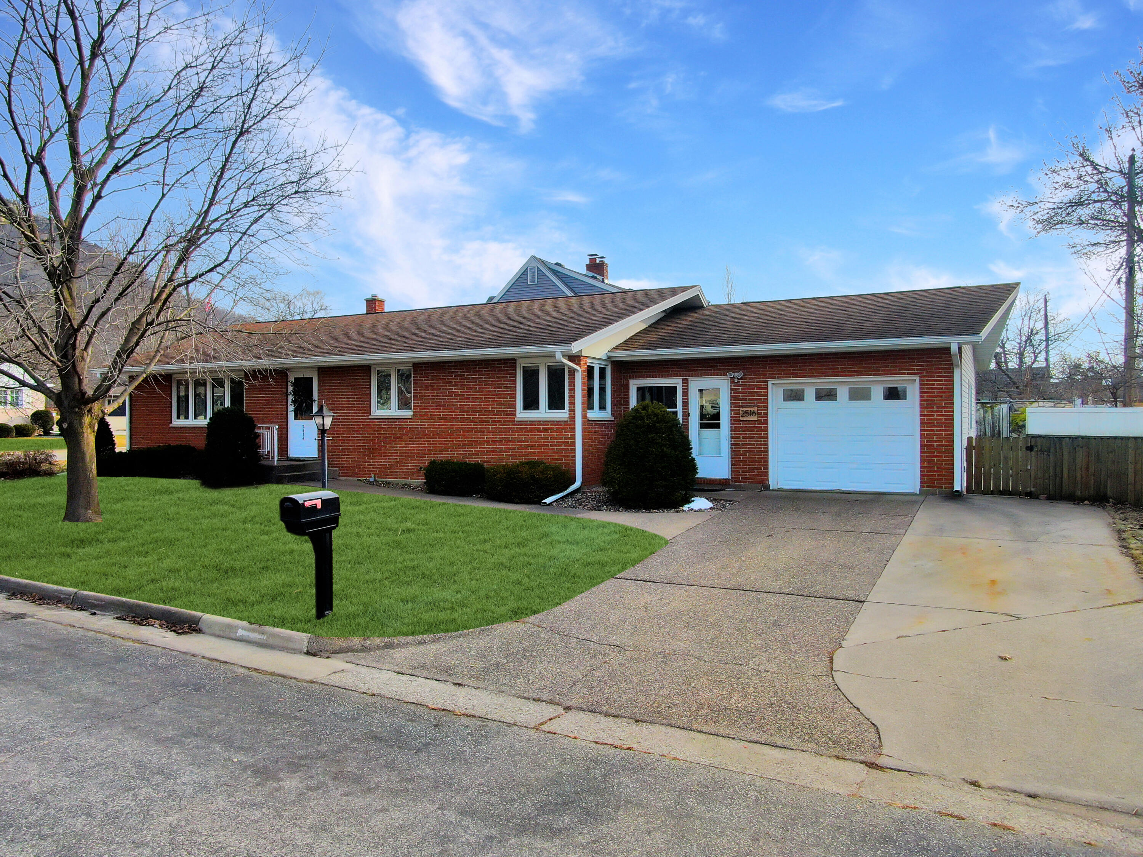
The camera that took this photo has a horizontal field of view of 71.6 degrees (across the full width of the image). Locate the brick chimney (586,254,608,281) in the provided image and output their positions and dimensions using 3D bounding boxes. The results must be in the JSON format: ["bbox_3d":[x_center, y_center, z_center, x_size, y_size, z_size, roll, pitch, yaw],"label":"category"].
[{"bbox_3d":[1.136,-7.067,35.000,0.920,1.280,0.450,0,1,29],"label":"brick chimney"}]

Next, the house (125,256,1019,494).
[{"bbox_3d":[-0.702,-1.300,21.785,22.300,4.980,11.200,0,1,29],"label":"house"}]

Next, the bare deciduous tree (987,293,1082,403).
[{"bbox_3d":[29.200,-3.800,50.000,6.200,9.500,6.000,0,1,29],"label":"bare deciduous tree"}]

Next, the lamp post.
[{"bbox_3d":[-5.234,0.341,16.800,0.360,1.880,0.360,0,1,29],"label":"lamp post"}]

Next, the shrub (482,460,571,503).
[{"bbox_3d":[-0.773,0.926,14.759,1.650,0.730,1.200,0,1,29],"label":"shrub"}]

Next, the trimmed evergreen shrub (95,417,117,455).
[{"bbox_3d":[-13.500,0.501,22.800,0.850,1.600,0.850,0,1,29],"label":"trimmed evergreen shrub"}]

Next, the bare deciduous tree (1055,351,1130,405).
[{"bbox_3d":[21.800,-1.100,33.000,3.300,4.300,3.100,0,1,29],"label":"bare deciduous tree"}]

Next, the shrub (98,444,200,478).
[{"bbox_3d":[-11.018,0.817,20.651,4.000,0.830,1.100,0,1,29],"label":"shrub"}]

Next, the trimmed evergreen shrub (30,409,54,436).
[{"bbox_3d":[-32.072,-0.351,48.000,1.500,1.500,1.500,0,1,29],"label":"trimmed evergreen shrub"}]

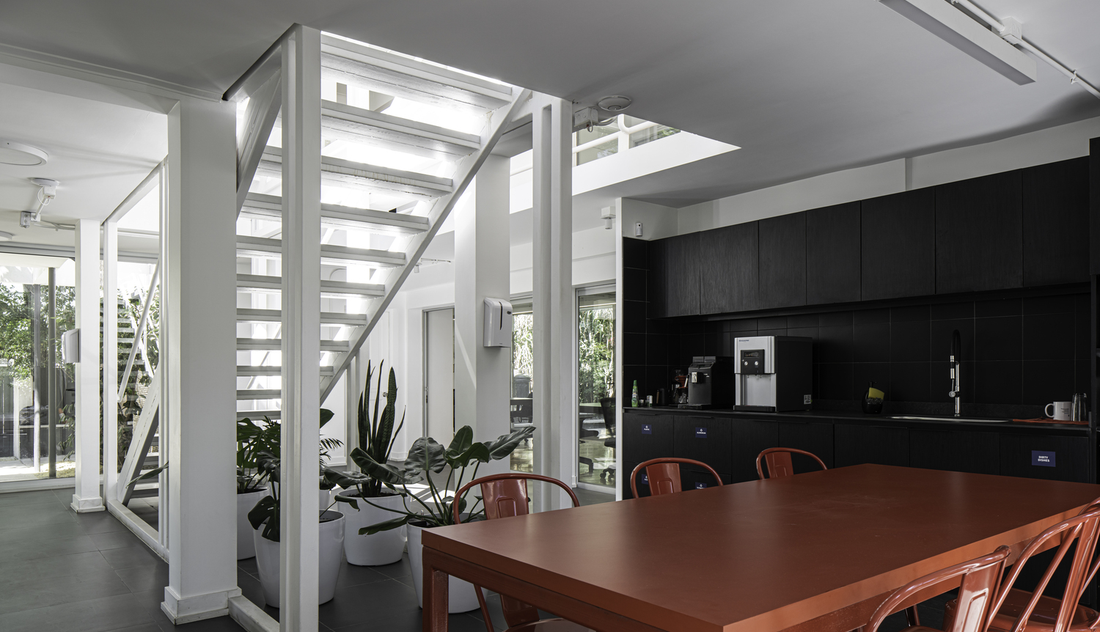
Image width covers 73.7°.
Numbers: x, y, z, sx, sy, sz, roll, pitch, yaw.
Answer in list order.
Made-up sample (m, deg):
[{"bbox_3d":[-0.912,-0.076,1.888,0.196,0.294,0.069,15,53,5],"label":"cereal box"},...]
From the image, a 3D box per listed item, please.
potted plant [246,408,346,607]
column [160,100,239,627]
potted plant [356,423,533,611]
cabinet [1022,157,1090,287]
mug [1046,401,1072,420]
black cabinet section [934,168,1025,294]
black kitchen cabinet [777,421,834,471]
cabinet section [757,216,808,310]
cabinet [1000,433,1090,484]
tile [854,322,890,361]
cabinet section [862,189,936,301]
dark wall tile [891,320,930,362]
[{"bbox_3d":[-1.304,0.989,3.790,0.490,0.990,0.490,1,-2,-18],"label":"potted plant"},{"bbox_3d":[-1.701,0.206,3.588,0.295,2.470,0.310,1,-2,-38],"label":"column"},{"bbox_3d":[-0.543,1.008,3.720,0.890,0.900,0.800,0,-3,0],"label":"potted plant"},{"bbox_3d":[2.724,-0.468,3.805,0.338,0.624,0.367,2,-4,-39],"label":"cabinet"},{"bbox_3d":[2.714,0.508,3.910,0.115,0.097,0.082,-1,-2,40],"label":"mug"},{"bbox_3d":[2.361,-0.418,3.933,0.330,0.590,0.422,2,-3,-39],"label":"black cabinet section"},{"bbox_3d":[1.824,1.077,4.759,0.580,0.800,0.382,1,-2,-39],"label":"black kitchen cabinet"},{"bbox_3d":[1.626,-0.341,4.841,0.330,0.590,0.349,2,-3,-39],"label":"cabinet section"},{"bbox_3d":[2.626,0.995,3.750,0.580,0.800,0.376,1,-2,-39],"label":"cabinet"},{"bbox_3d":[2.119,0.179,4.825,0.010,0.258,0.251,2,-4,-39],"label":"tile"},{"bbox_3d":[2.095,-0.390,4.261,0.330,0.590,0.422,2,-3,-39],"label":"cabinet section"},{"bbox_3d":[2.277,0.164,4.630,0.010,0.258,0.251,2,-4,-39],"label":"dark wall tile"}]

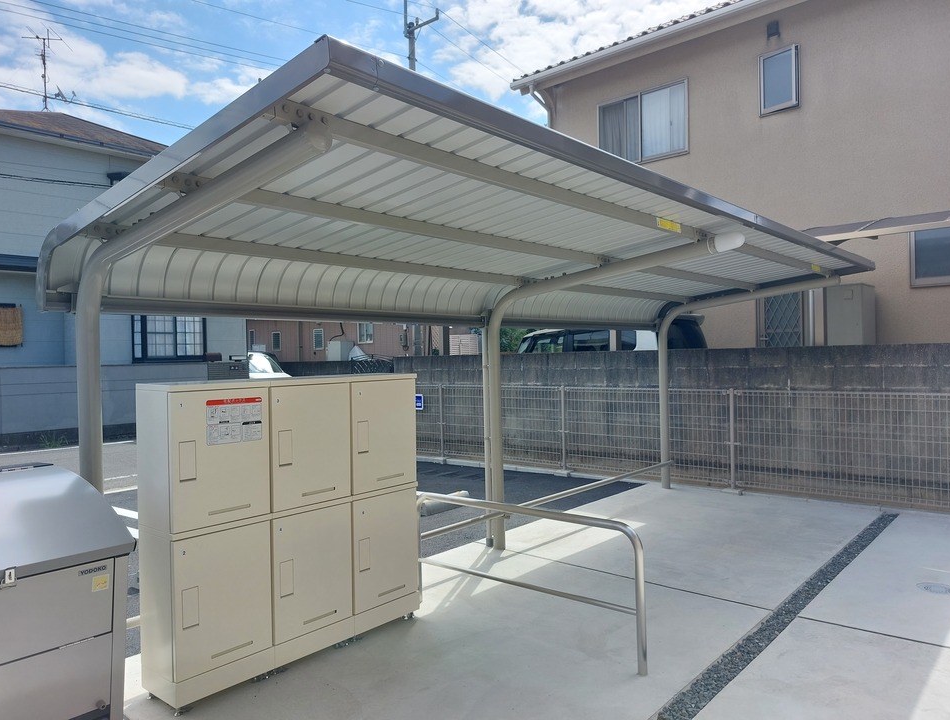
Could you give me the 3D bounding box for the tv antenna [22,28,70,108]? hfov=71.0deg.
[{"bbox_3d":[-10.555,-7.090,16.300,0.920,1.960,1.160,-1,0,-12],"label":"tv antenna"}]

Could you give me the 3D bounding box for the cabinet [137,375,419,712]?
[{"bbox_3d":[-0.813,0.711,3.040,0.288,1.246,1.260,-1,0,41],"label":"cabinet"}]

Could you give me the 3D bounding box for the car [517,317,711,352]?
[{"bbox_3d":[1.847,0.300,10.691,3.500,1.770,1.520,-1,0,43],"label":"car"}]

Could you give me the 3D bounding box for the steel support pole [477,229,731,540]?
[{"bbox_3d":[0.759,0.317,4.144,1.746,1.970,0.083,-1,0,42],"label":"steel support pole"}]

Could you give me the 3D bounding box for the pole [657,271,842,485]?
[{"bbox_3d":[2.473,0.282,6.127,1.654,1.970,0.083,-1,0,42],"label":"pole"}]

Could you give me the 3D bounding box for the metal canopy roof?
[{"bbox_3d":[0.776,-0.487,4.129,1.976,0.469,5.515,-1,0,42],"label":"metal canopy roof"}]

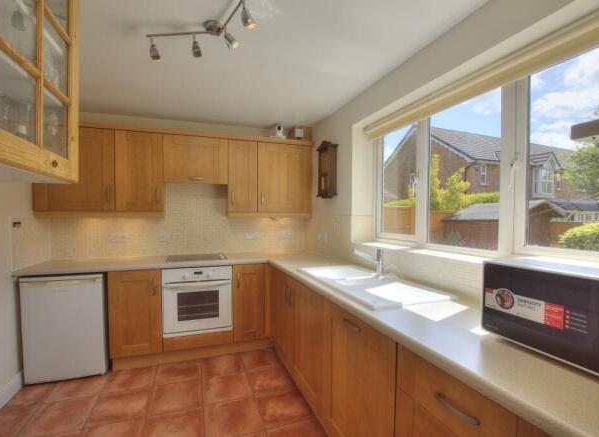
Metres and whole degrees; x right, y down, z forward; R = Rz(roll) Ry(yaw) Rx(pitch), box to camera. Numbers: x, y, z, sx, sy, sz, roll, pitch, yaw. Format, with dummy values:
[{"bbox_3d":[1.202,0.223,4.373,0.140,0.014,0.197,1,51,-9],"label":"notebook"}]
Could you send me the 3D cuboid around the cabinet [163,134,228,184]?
[{"bbox_3d":[-1.056,-0.570,2.843,0.596,0.459,0.322,0,-1,-19],"label":"cabinet"}]

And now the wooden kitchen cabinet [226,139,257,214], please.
[{"bbox_3d":[-0.631,-0.427,2.991,0.303,0.740,0.322,0,-1,-19],"label":"wooden kitchen cabinet"}]

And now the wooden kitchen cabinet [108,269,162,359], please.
[{"bbox_3d":[-1.463,0.802,2.557,0.391,0.717,0.570,0,-1,-19],"label":"wooden kitchen cabinet"}]

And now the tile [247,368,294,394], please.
[{"bbox_3d":[-0.233,1.296,2.186,0.335,0.015,0.335,0,-1,-19],"label":"tile"}]

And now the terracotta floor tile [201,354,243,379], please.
[{"bbox_3d":[-0.679,1.315,2.428,0.348,0.015,0.315,0,-1,-19],"label":"terracotta floor tile"}]

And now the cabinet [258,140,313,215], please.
[{"bbox_3d":[-0.201,-0.426,3.142,0.610,0.740,0.322,0,-1,-19],"label":"cabinet"}]

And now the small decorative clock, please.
[{"bbox_3d":[0.272,-0.467,2.684,0.120,0.544,0.240,0,-1,-19],"label":"small decorative clock"}]

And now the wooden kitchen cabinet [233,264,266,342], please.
[{"bbox_3d":[-0.576,0.812,2.894,0.298,0.723,0.570,0,-1,-19],"label":"wooden kitchen cabinet"}]

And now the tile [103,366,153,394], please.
[{"bbox_3d":[-1.354,1.297,2.178,0.335,0.015,0.325,0,-1,-19],"label":"tile"}]

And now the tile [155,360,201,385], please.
[{"bbox_3d":[-1.014,1.314,2.324,0.340,0.015,0.300,0,-1,-19],"label":"tile"}]

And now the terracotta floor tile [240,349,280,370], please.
[{"bbox_3d":[-0.351,1.317,2.549,0.330,0.015,0.330,0,-1,-19],"label":"terracotta floor tile"}]

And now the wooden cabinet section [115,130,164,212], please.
[{"bbox_3d":[-1.508,-0.430,2.645,0.389,0.722,0.320,0,1,-18],"label":"wooden cabinet section"}]

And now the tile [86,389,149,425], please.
[{"bbox_3d":[-1.225,1.293,1.882,0.335,0.015,0.330,0,-1,-19],"label":"tile"}]

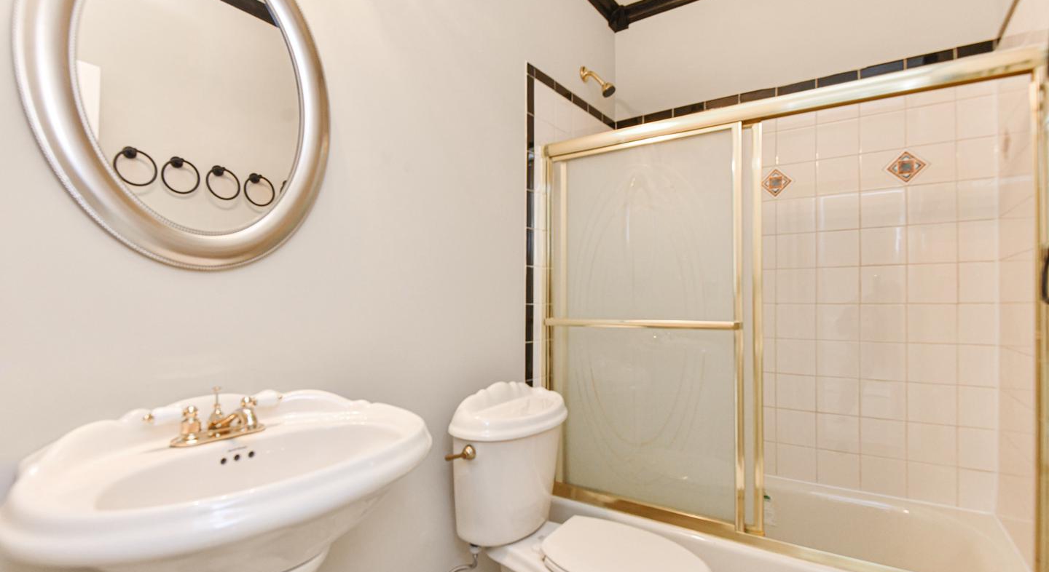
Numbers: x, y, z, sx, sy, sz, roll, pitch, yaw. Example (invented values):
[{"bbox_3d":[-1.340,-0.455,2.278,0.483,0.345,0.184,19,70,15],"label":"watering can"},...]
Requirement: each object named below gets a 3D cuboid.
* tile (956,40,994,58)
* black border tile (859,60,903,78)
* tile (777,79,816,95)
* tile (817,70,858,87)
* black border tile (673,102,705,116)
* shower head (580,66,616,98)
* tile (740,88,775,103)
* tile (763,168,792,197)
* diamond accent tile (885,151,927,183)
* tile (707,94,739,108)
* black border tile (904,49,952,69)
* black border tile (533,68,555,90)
[{"bbox_3d":[1.725,-0.903,1.785,0.101,0.042,0.012,0,0,34],"label":"tile"},{"bbox_3d":[1.460,-0.882,1.904,0.150,0.046,0.010,0,0,33],"label":"black border tile"},{"bbox_3d":[1.232,-0.896,2.113,0.146,0.042,0.012,0,0,34],"label":"tile"},{"bbox_3d":[1.361,-0.897,2.027,0.144,0.042,0.012,0,0,34],"label":"tile"},{"bbox_3d":[0.839,-0.897,2.375,0.147,0.042,0.012,0,0,34],"label":"black border tile"},{"bbox_3d":[0.353,-0.976,2.217,0.155,0.175,0.075,0,0,34],"label":"shower head"},{"bbox_3d":[1.076,-0.877,2.151,0.150,0.046,0.010,0,0,33],"label":"tile"},{"bbox_3d":[1.142,-0.467,2.111,0.122,0.122,0.010,0,0,33],"label":"tile"},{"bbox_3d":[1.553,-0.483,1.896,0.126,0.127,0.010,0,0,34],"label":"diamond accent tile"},{"bbox_3d":[0.972,-0.899,2.286,0.146,0.042,0.012,0,0,34],"label":"tile"},{"bbox_3d":[1.587,-0.887,1.824,0.150,0.046,0.010,0,0,33],"label":"black border tile"},{"bbox_3d":[0.091,-0.874,1.977,0.010,0.046,0.150,0,0,35],"label":"black border tile"}]

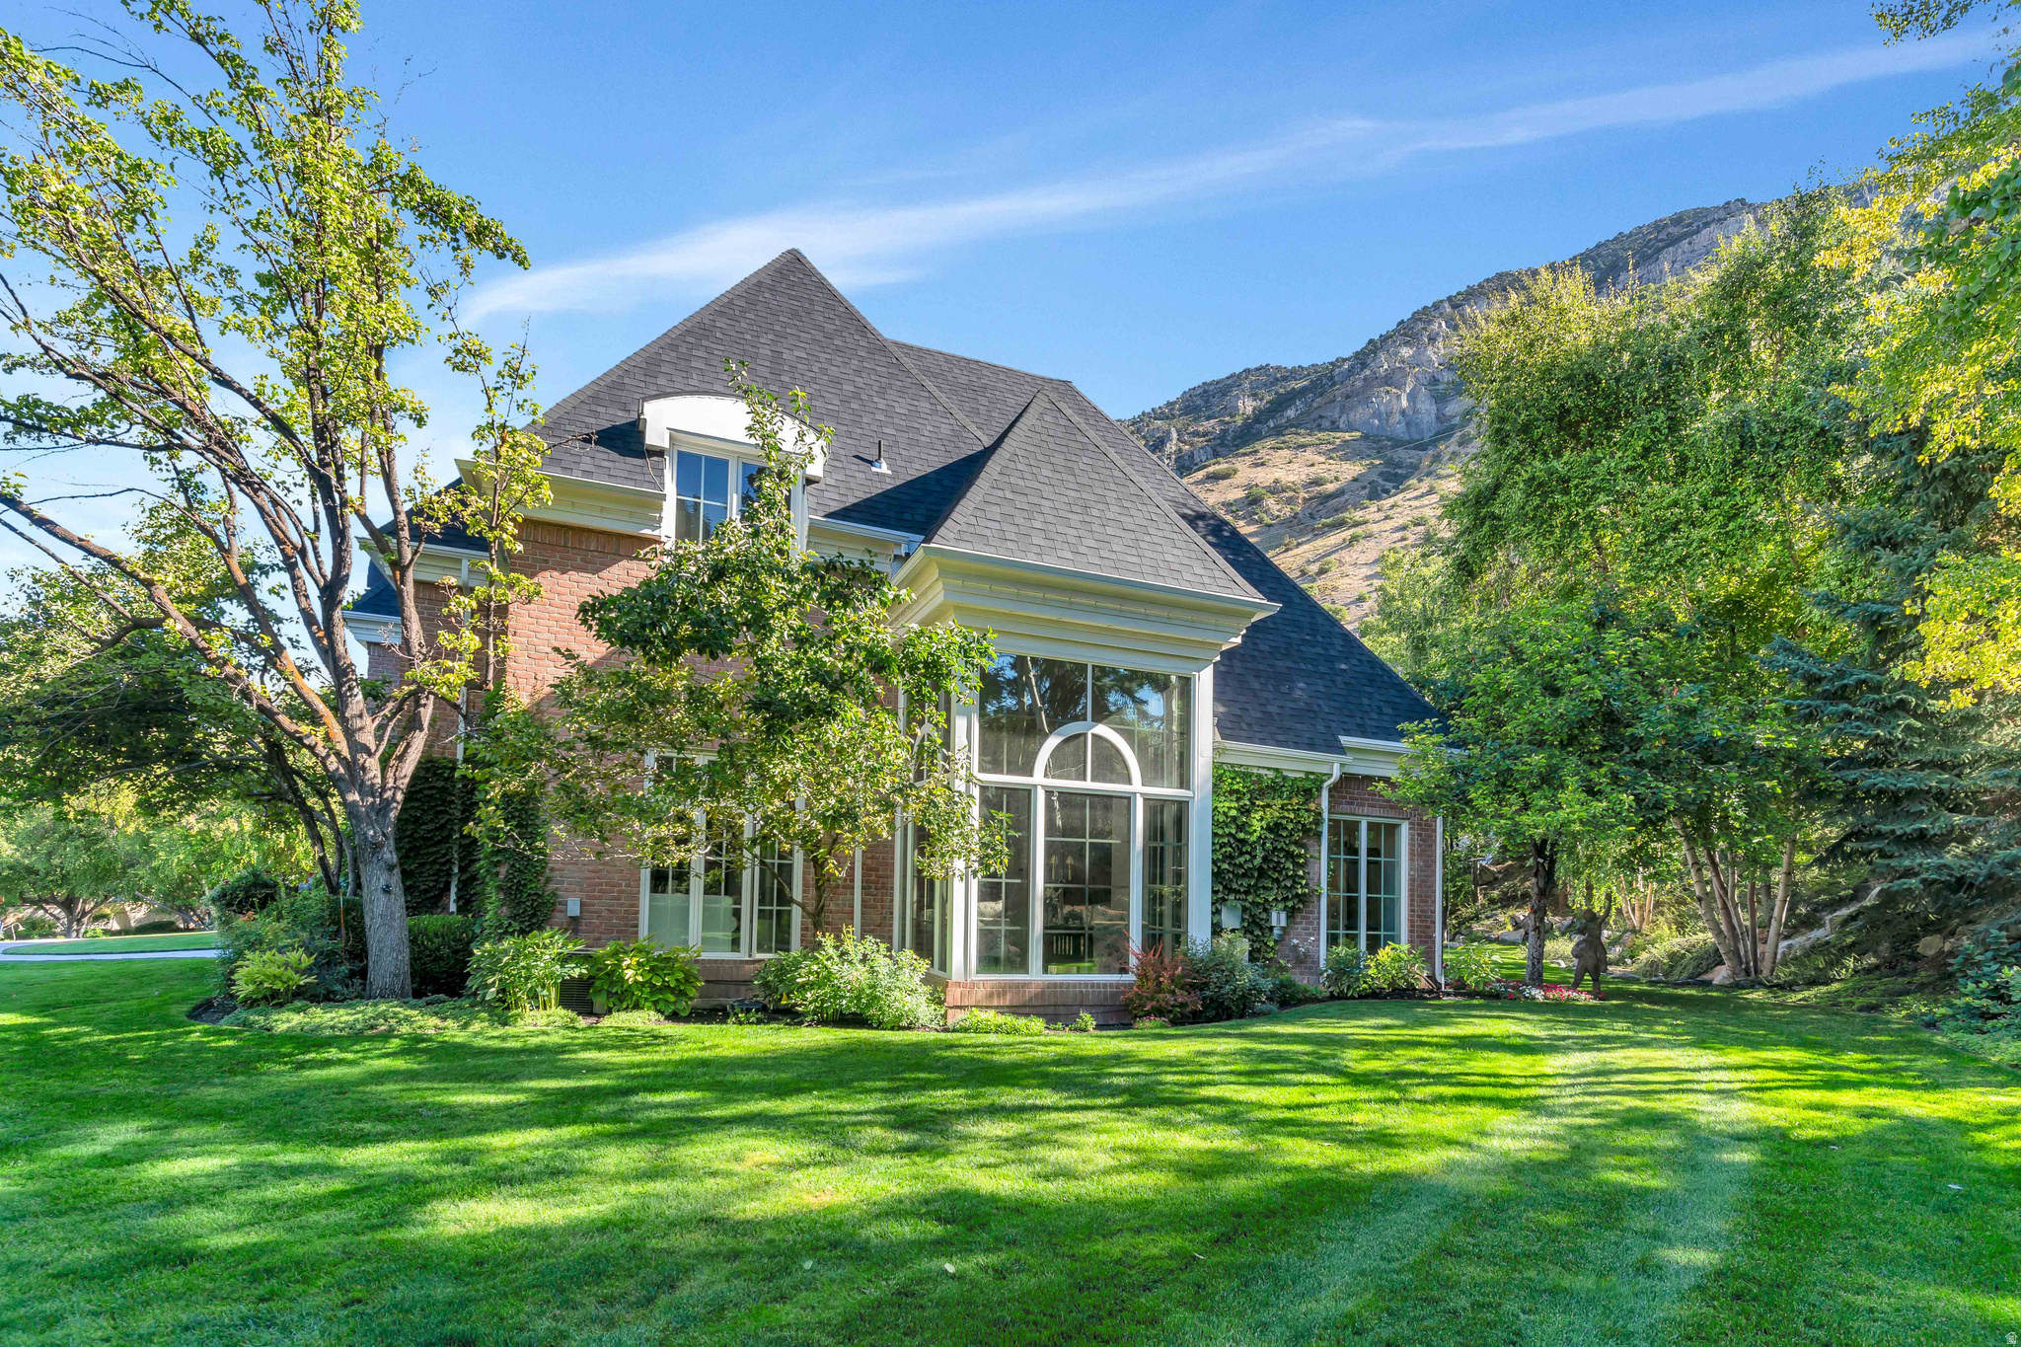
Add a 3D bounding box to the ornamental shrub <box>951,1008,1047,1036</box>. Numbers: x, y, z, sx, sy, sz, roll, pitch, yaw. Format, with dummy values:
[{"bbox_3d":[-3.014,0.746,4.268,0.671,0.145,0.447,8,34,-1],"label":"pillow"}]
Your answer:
[{"bbox_3d":[-0.125,3.770,10.300,1.000,0.270,0.650,1,-7,0],"label":"ornamental shrub"}]

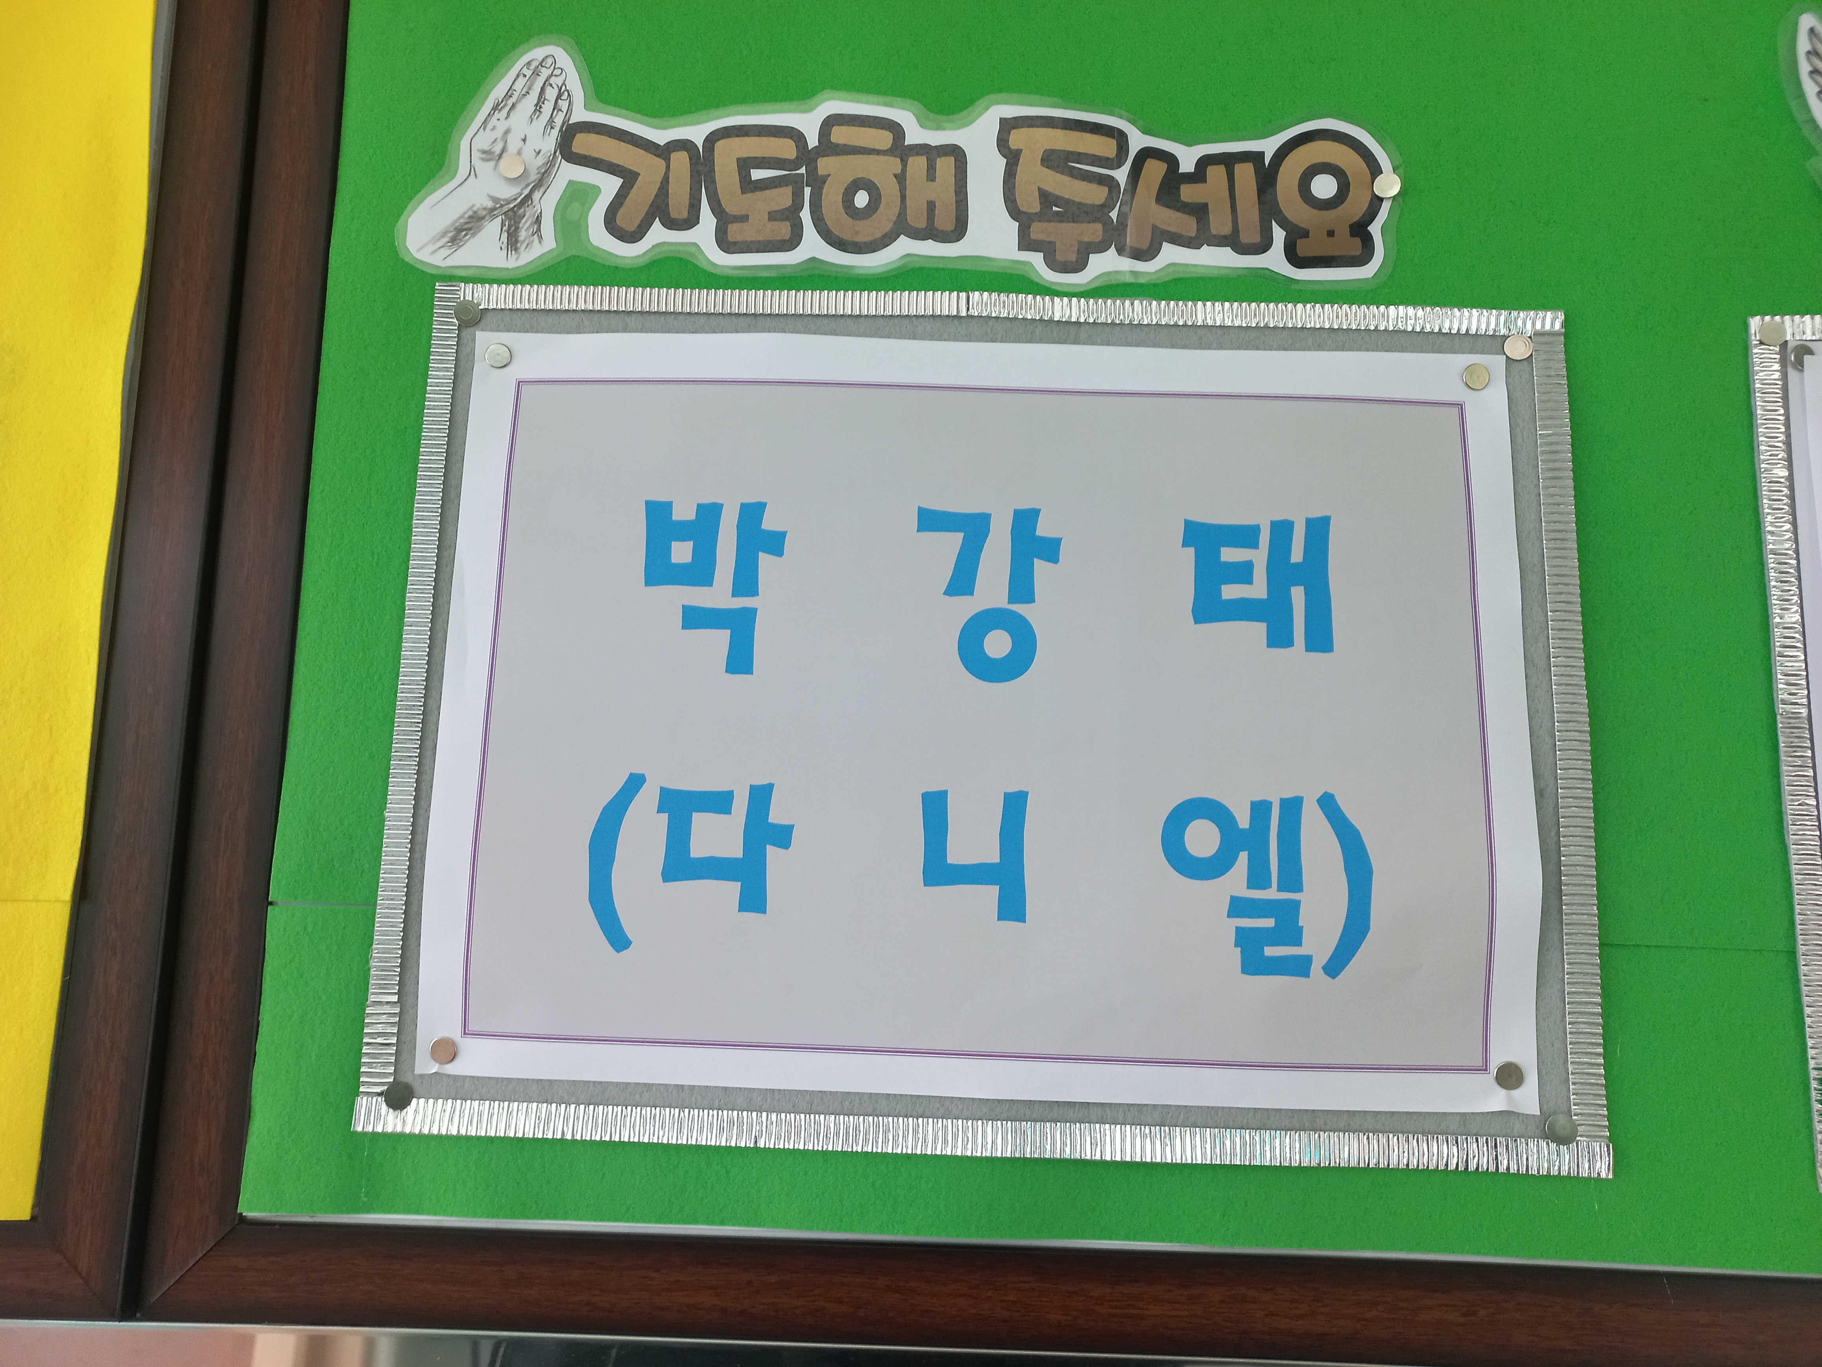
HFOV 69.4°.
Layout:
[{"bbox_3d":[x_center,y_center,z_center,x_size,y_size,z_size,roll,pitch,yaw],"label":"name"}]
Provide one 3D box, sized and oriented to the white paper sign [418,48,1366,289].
[{"bbox_3d":[-0.005,-0.220,0.549,0.415,0.107,0.007,2,-9,1],"label":"white paper sign"}]

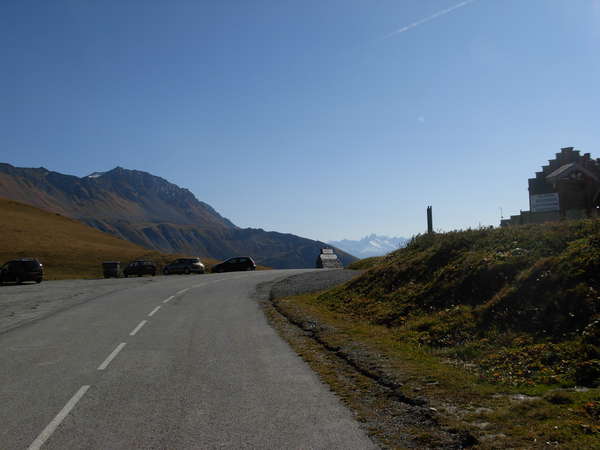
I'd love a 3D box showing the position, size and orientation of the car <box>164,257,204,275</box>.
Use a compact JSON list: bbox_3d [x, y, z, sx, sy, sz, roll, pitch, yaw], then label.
[{"bbox_3d":[-11.049,3.902,62.500,4.200,1.500,1.750,-3,-3,36],"label":"car"}]

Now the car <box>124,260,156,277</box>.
[{"bbox_3d":[-14.601,3.991,60.000,1.680,1.450,3.900,1,-4,-42],"label":"car"}]

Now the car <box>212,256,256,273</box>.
[{"bbox_3d":[-6.411,3.912,65.000,4.200,1.450,1.730,-1,-3,0],"label":"car"}]

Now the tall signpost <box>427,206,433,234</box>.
[{"bbox_3d":[7.491,-0.243,38.000,0.270,1.660,0.200,-1,-3,11],"label":"tall signpost"}]

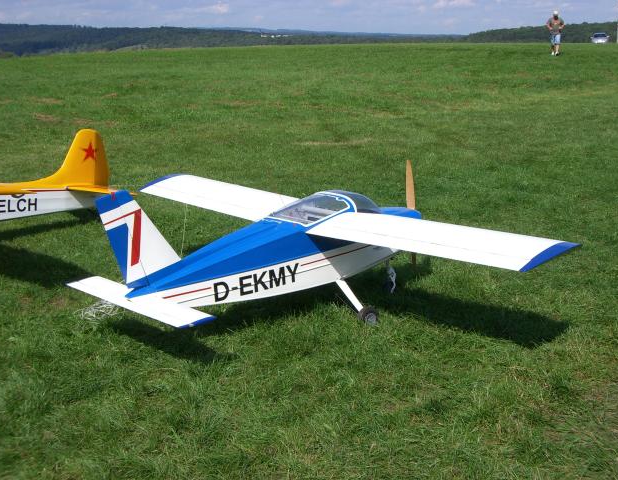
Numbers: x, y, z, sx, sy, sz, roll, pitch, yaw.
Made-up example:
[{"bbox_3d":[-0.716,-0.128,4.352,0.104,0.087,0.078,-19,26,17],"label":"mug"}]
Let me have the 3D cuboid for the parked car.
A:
[{"bbox_3d":[30.934,-21.233,108.068,1.800,1.500,4.300,3,12,15],"label":"parked car"}]

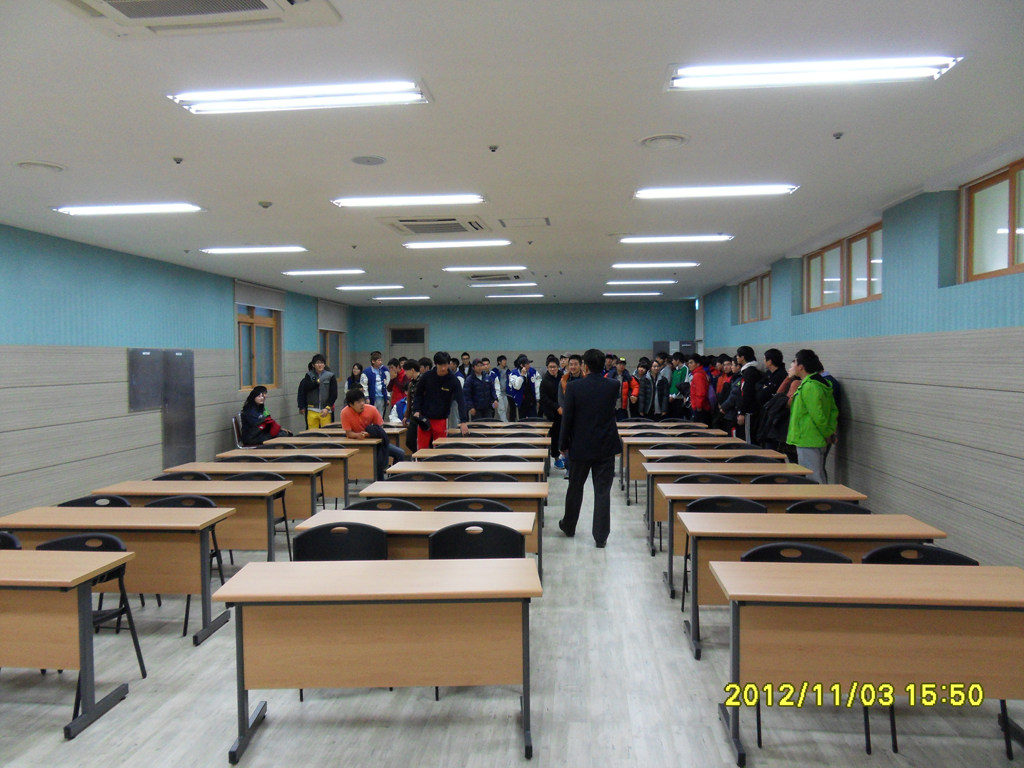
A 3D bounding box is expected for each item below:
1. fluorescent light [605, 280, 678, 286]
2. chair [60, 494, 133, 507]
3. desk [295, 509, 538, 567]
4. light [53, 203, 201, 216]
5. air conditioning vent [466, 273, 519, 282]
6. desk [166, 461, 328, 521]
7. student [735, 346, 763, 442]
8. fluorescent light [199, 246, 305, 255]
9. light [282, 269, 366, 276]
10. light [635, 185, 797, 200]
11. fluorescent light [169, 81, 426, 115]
[{"bbox_3d":[2.162,-1.695,11.807,1.210,0.070,0.260,0,2,5],"label":"fluorescent light"},{"bbox_3d":[-2.808,1.133,4.573,0.500,0.770,0.520,0,2,4],"label":"chair"},{"bbox_3d":[-0.537,1.176,4.237,1.360,0.725,0.465,0,2,4],"label":"desk"},{"bbox_3d":[-3.309,-1.517,6.109,1.250,0.070,0.270,0,2,5],"label":"light"},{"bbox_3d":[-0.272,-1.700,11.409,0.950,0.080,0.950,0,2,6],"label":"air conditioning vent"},{"bbox_3d":[-2.367,1.114,6.432,1.348,0.723,0.466,0,2,4],"label":"desk"},{"bbox_3d":[2.996,0.416,8.972,0.310,1.774,0.460,0,2,3],"label":"student"},{"bbox_3d":[-3.033,-1.582,8.371,1.240,0.080,0.250,0,2,6],"label":"fluorescent light"},{"bbox_3d":[-2.812,-1.661,10.539,1.240,0.080,0.250,0,2,6],"label":"light"},{"bbox_3d":[1.562,-1.467,5.409,1.210,0.070,0.260,0,2,5],"label":"light"},{"bbox_3d":[-1.049,-1.441,3.520,1.250,0.070,0.270,0,2,5],"label":"fluorescent light"}]

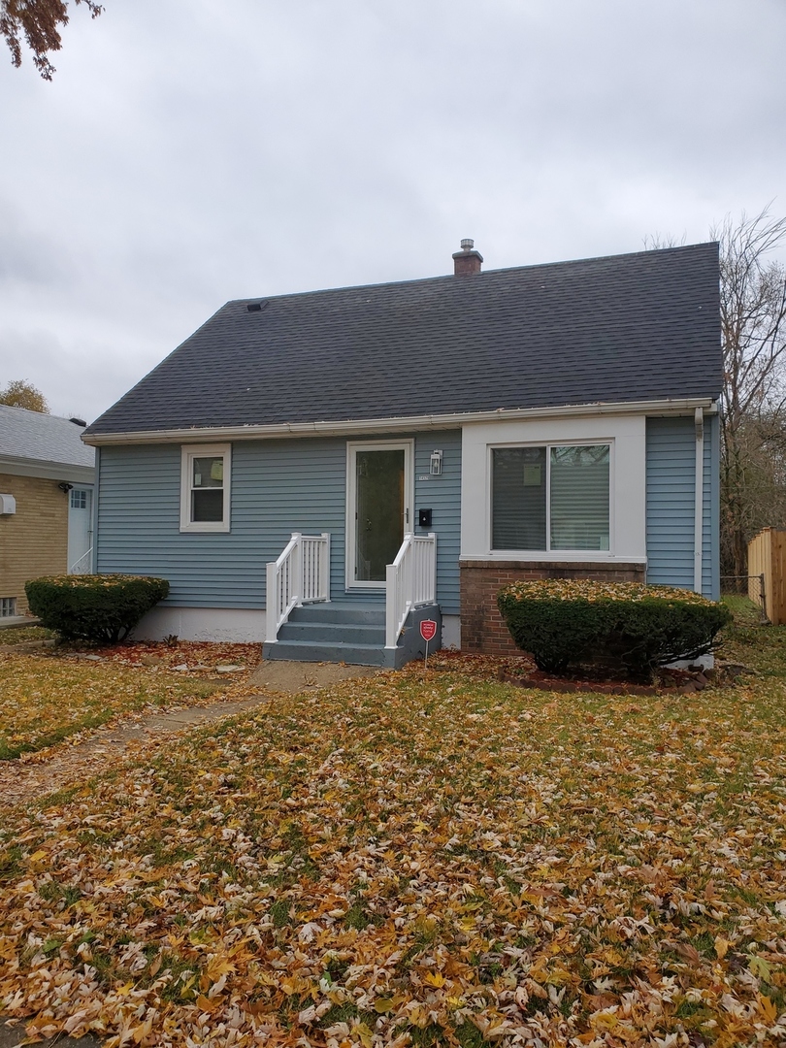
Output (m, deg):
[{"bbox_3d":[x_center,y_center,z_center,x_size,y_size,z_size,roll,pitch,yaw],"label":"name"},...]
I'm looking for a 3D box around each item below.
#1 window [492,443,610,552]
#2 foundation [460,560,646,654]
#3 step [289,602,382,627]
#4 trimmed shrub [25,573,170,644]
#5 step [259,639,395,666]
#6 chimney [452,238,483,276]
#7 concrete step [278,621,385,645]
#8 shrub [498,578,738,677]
[{"bbox_3d":[1.994,-0.333,10.038,1.540,1.390,0.100,0,-2,21],"label":"window"},{"bbox_3d":[2.035,1.120,10.084,2.330,1.270,0.320,0,-2,21],"label":"foundation"},{"bbox_3d":[-0.365,1.212,10.548,1.740,0.190,1.080,0,-2,21],"label":"step"},{"bbox_3d":[-4.428,1.278,11.718,1.950,1.060,1.450,0,-2,21],"label":"trimmed shrub"},{"bbox_3d":[-0.734,1.577,9.602,1.760,0.200,0.340,0,-2,21],"label":"step"},{"bbox_3d":[1.405,-4.926,14.686,0.470,0.700,0.470,0,-2,21],"label":"chimney"},{"bbox_3d":[-0.618,1.387,9.901,1.740,0.200,0.350,0,-2,21],"label":"concrete step"},{"bbox_3d":[2.473,1.200,8.965,2.500,1.100,1.320,0,-2,21],"label":"shrub"}]

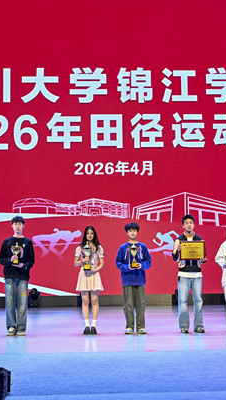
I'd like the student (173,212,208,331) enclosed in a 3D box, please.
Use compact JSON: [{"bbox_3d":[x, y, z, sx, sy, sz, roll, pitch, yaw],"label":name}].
[{"bbox_3d":[1.173,1.137,10.338,0.532,1.806,0.420,-1,-6,0],"label":"student"}]

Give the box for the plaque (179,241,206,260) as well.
[{"bbox_3d":[1.212,0.773,10.098,0.374,0.282,0.030,-3,-10,-1],"label":"plaque"}]

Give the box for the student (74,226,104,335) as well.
[{"bbox_3d":[-0.371,1.232,10.326,0.455,1.650,0.360,0,-6,-3],"label":"student"}]

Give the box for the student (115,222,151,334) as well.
[{"bbox_3d":[0.310,1.202,10.296,0.540,1.689,0.380,0,-6,-2],"label":"student"}]

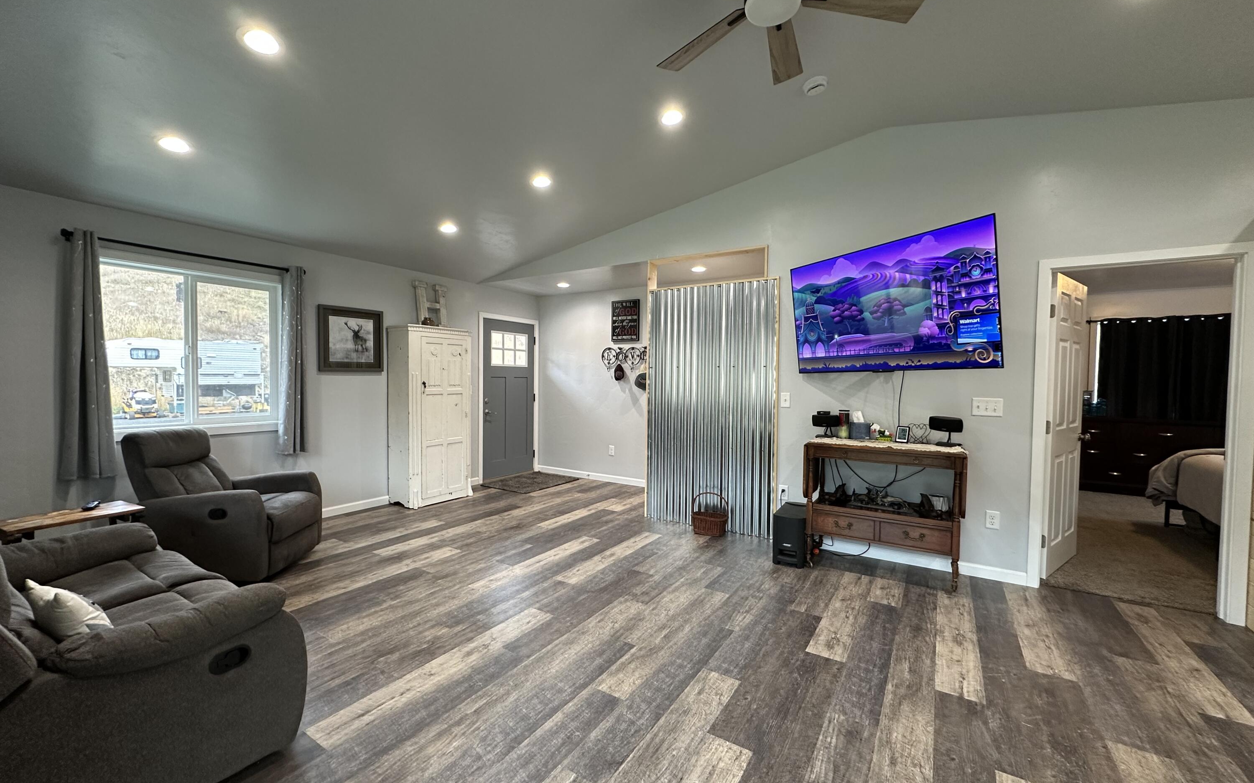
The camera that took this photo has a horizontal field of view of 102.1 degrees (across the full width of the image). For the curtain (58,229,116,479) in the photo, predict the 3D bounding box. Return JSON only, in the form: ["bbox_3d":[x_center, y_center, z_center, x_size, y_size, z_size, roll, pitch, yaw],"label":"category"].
[{"bbox_3d":[-3.550,-0.236,3.333,0.100,1.610,0.250,2,2,32],"label":"curtain"}]

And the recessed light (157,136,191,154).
[{"bbox_3d":[-2.587,-1.408,2.899,0.165,0.020,0.165,-9,-4,32],"label":"recessed light"}]

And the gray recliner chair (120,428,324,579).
[{"bbox_3d":[-2.802,0.734,3.518,0.950,0.950,0.790,0,2,-4],"label":"gray recliner chair"}]

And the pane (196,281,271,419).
[{"bbox_3d":[-3.177,-0.323,4.125,0.040,1.070,0.510,2,2,32],"label":"pane"}]

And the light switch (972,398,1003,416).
[{"bbox_3d":[2.412,0.106,3.391,0.165,0.117,0.012,2,2,32],"label":"light switch"}]

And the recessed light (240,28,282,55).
[{"bbox_3d":[-1.637,-1.565,2.270,0.165,0.020,0.165,-9,-4,32],"label":"recessed light"}]

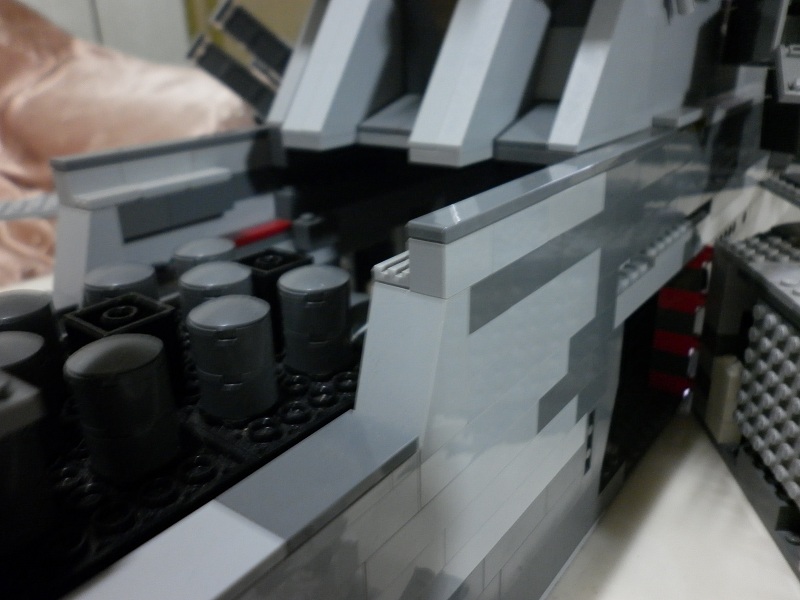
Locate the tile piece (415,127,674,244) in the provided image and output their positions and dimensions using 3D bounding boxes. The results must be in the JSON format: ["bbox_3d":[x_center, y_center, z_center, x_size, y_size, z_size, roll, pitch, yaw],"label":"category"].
[{"bbox_3d":[0.043,-0.031,0.155,0.008,0.003,0.128,14,26,35],"label":"tile piece"}]

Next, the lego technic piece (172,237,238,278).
[{"bbox_3d":[-0.050,-0.004,0.173,0.016,0.020,0.016,14,27,35],"label":"lego technic piece"}]

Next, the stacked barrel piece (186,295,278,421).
[{"bbox_3d":[-0.033,0.012,0.131,0.016,0.021,0.016,-1,22,1],"label":"stacked barrel piece"}]

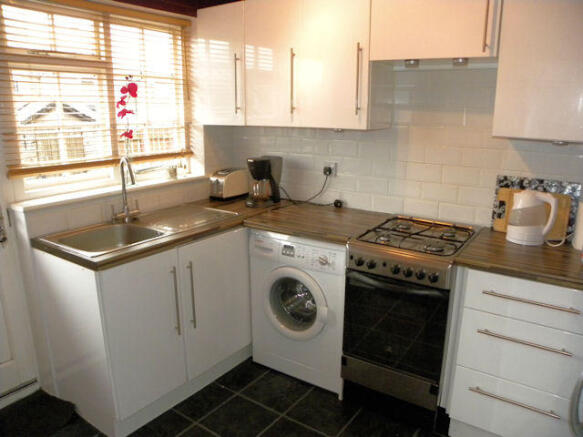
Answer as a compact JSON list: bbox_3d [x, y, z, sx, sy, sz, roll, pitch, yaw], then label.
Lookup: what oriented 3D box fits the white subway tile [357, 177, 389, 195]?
[{"bbox_3d":[0.493,-0.198,2.638,0.200,0.100,0.010,9,16,33],"label":"white subway tile"}]

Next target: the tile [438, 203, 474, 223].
[{"bbox_3d":[0.898,-0.029,2.378,0.200,0.100,0.010,10,16,34],"label":"tile"}]

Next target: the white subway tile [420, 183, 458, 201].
[{"bbox_3d":[0.816,-0.143,2.411,0.200,0.100,0.010,10,16,34],"label":"white subway tile"}]

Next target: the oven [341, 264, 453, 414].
[{"bbox_3d":[0.618,0.494,2.241,0.490,0.590,0.580,10,17,35],"label":"oven"}]

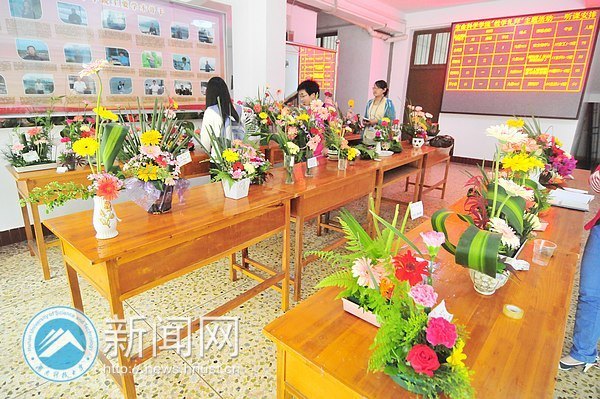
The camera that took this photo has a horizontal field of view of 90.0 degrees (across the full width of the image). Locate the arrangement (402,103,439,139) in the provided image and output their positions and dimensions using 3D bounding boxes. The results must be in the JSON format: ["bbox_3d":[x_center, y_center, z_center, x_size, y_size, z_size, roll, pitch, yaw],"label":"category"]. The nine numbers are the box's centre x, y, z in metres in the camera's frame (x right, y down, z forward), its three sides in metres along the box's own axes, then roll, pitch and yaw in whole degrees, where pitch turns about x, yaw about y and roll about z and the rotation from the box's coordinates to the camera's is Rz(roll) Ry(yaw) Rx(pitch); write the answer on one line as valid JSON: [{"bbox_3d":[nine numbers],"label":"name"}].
[{"bbox_3d":[1.427,-0.936,3.550,0.380,0.380,0.330,8,19,22],"label":"arrangement"}]

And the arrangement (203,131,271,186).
[{"bbox_3d":[-0.362,-0.234,1.710,0.370,0.290,0.290,-3,18,-12],"label":"arrangement"}]

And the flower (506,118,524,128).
[{"bbox_3d":[1.222,-0.431,1.700,0.095,0.060,0.090,14,21,35],"label":"flower"}]

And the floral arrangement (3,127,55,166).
[{"bbox_3d":[-2.045,-0.394,2.270,0.220,0.280,0.290,15,22,37],"label":"floral arrangement"}]

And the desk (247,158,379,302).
[{"bbox_3d":[0.107,0.165,2.428,0.580,0.770,1.090,15,22,37],"label":"desk"}]

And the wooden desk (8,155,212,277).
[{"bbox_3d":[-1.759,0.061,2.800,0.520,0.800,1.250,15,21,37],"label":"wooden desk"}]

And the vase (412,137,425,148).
[{"bbox_3d":[1.431,-0.689,3.620,0.130,0.125,0.130,8,19,21],"label":"vase"}]

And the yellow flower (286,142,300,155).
[{"bbox_3d":[-0.043,-0.334,1.960,0.085,0.075,0.080,1,17,-1],"label":"yellow flower"}]

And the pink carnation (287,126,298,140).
[{"bbox_3d":[-0.055,-0.488,2.200,0.080,0.085,0.075,1,17,-1],"label":"pink carnation"}]

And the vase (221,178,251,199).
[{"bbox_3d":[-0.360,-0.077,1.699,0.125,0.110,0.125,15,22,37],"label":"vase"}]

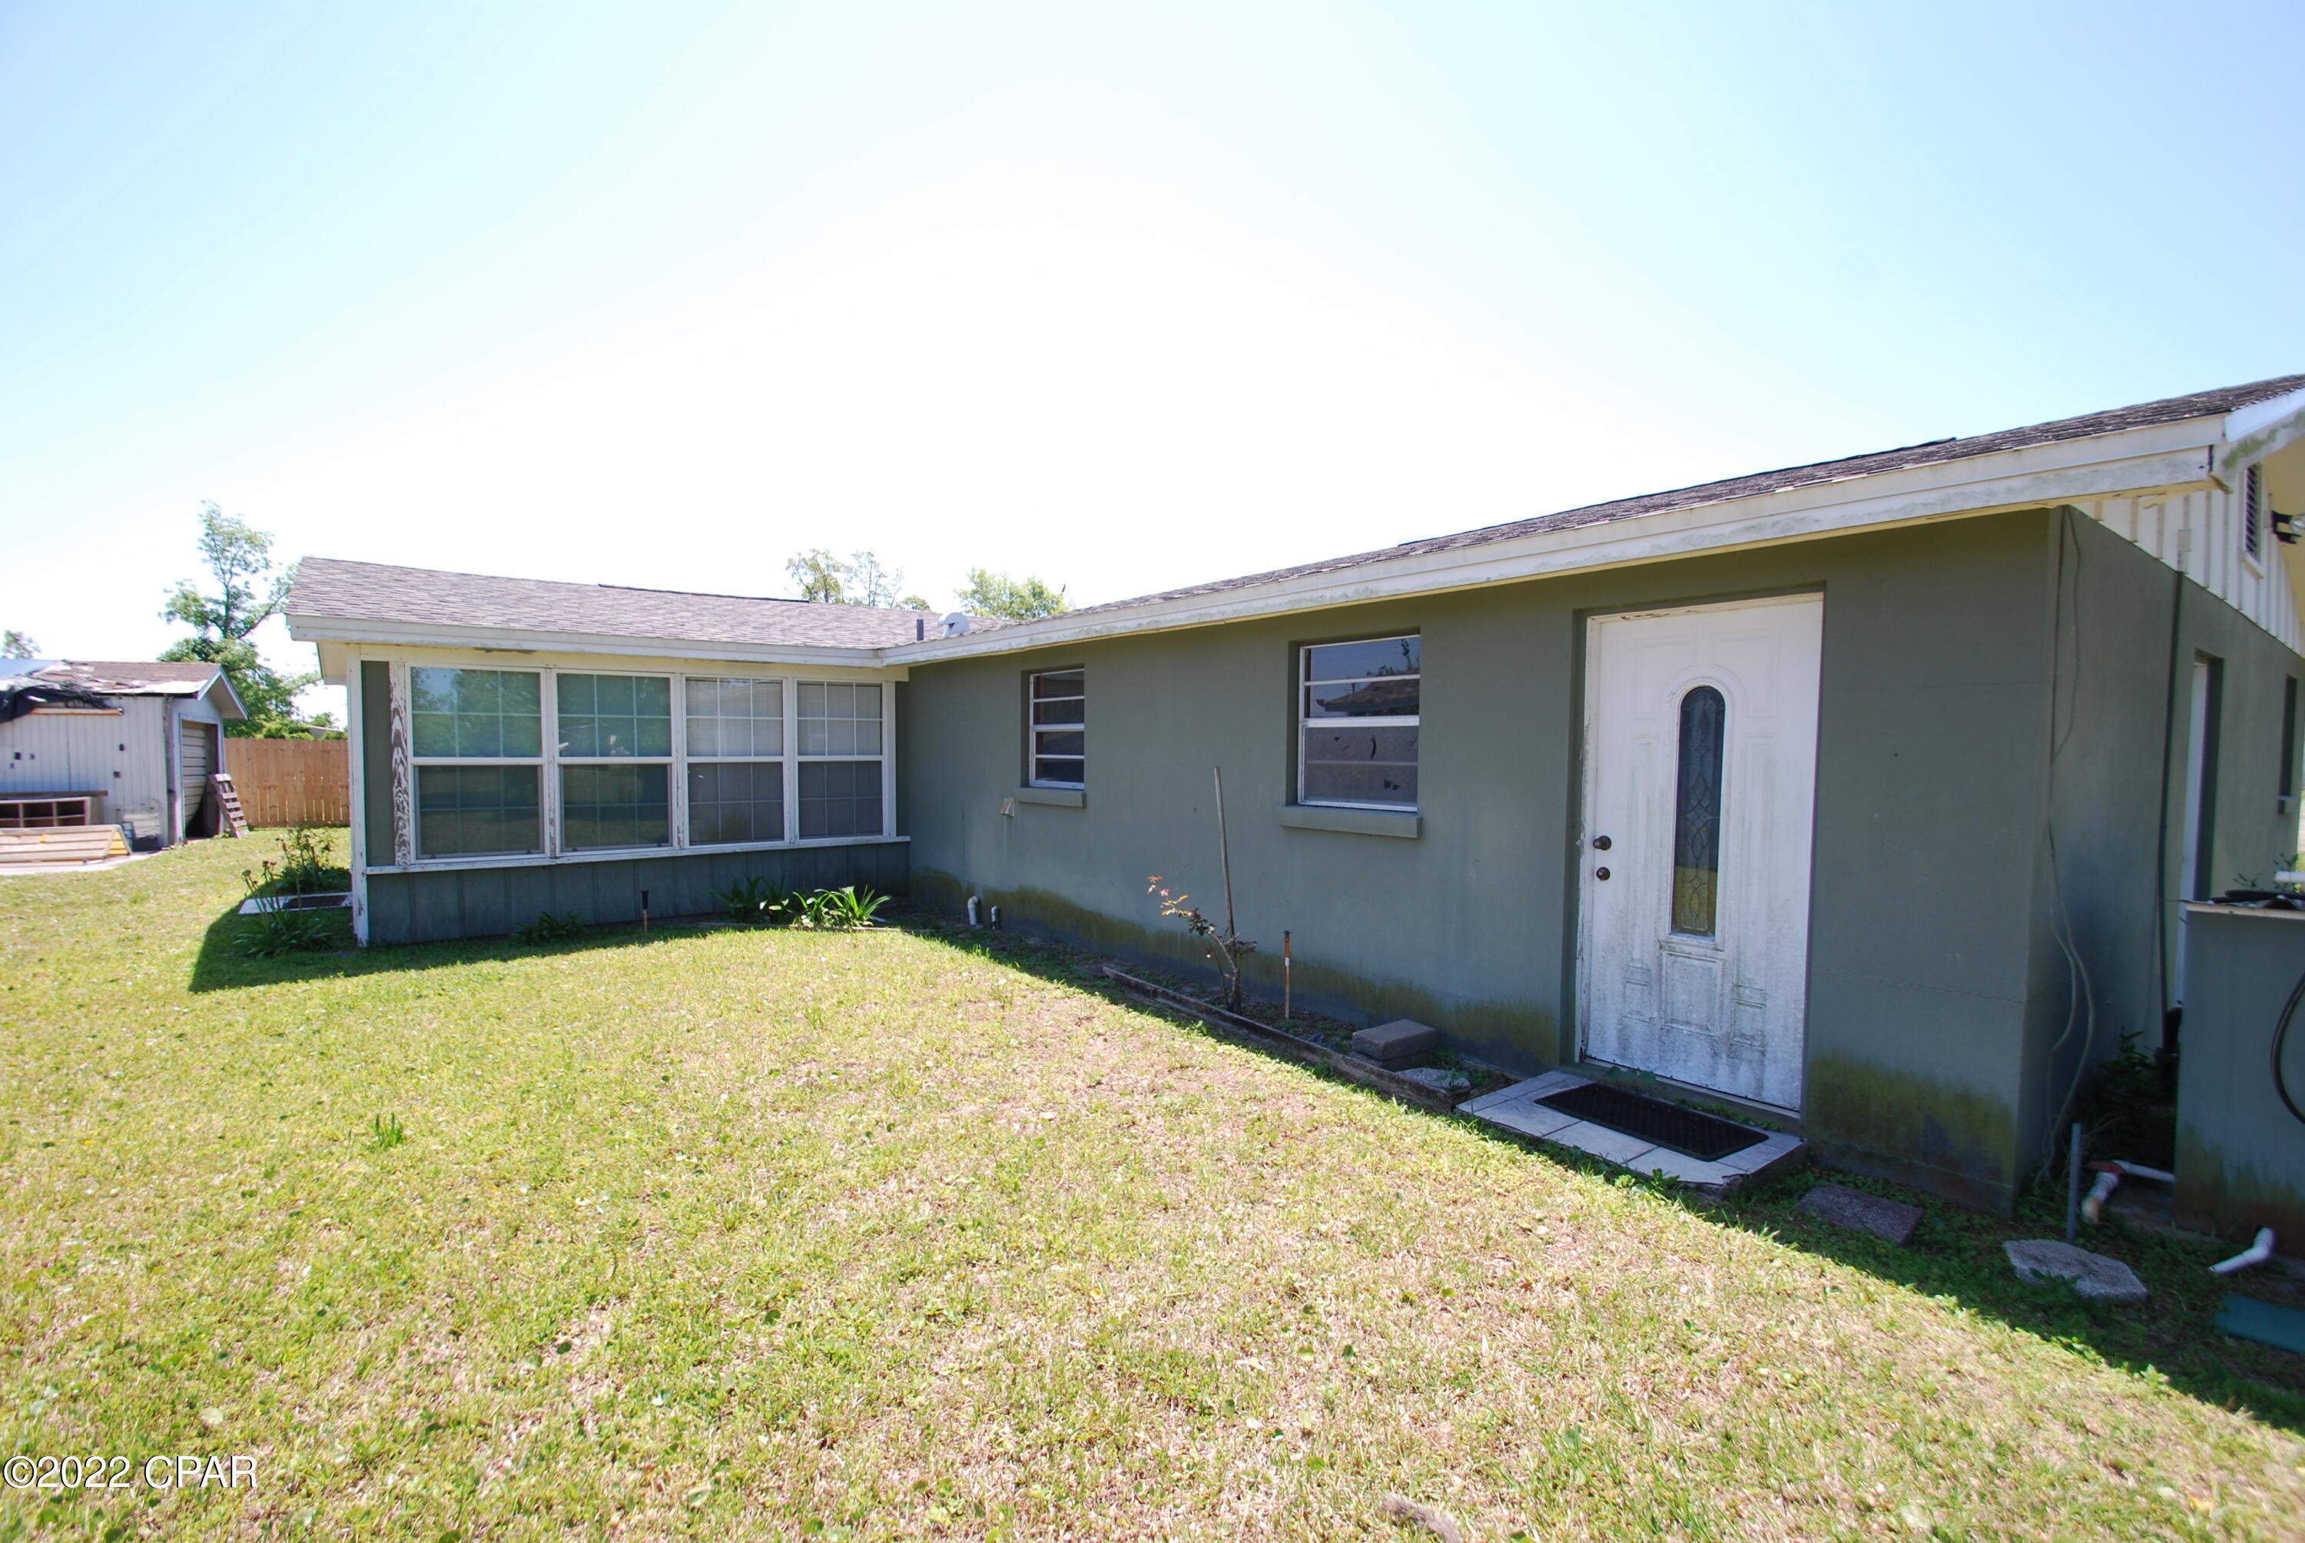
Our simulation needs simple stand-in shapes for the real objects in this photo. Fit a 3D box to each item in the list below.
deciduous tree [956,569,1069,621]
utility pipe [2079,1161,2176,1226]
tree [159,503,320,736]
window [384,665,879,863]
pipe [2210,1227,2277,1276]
[{"bbox_3d":[-4.583,-2.857,31.133,4.400,7.409,4.400,0,2,-8],"label":"deciduous tree"},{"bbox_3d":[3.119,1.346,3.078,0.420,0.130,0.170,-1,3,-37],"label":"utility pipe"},{"bbox_3d":[-24.791,-3.132,26.148,3.500,8.249,3.500,-2,3,-43],"label":"tree"},{"bbox_3d":[-4.547,-0.081,9.184,4.240,1.660,0.100,-1,3,-37],"label":"window"},{"bbox_3d":[3.221,1.412,2.835,0.290,0.085,0.090,0,2,-19],"label":"pipe"}]

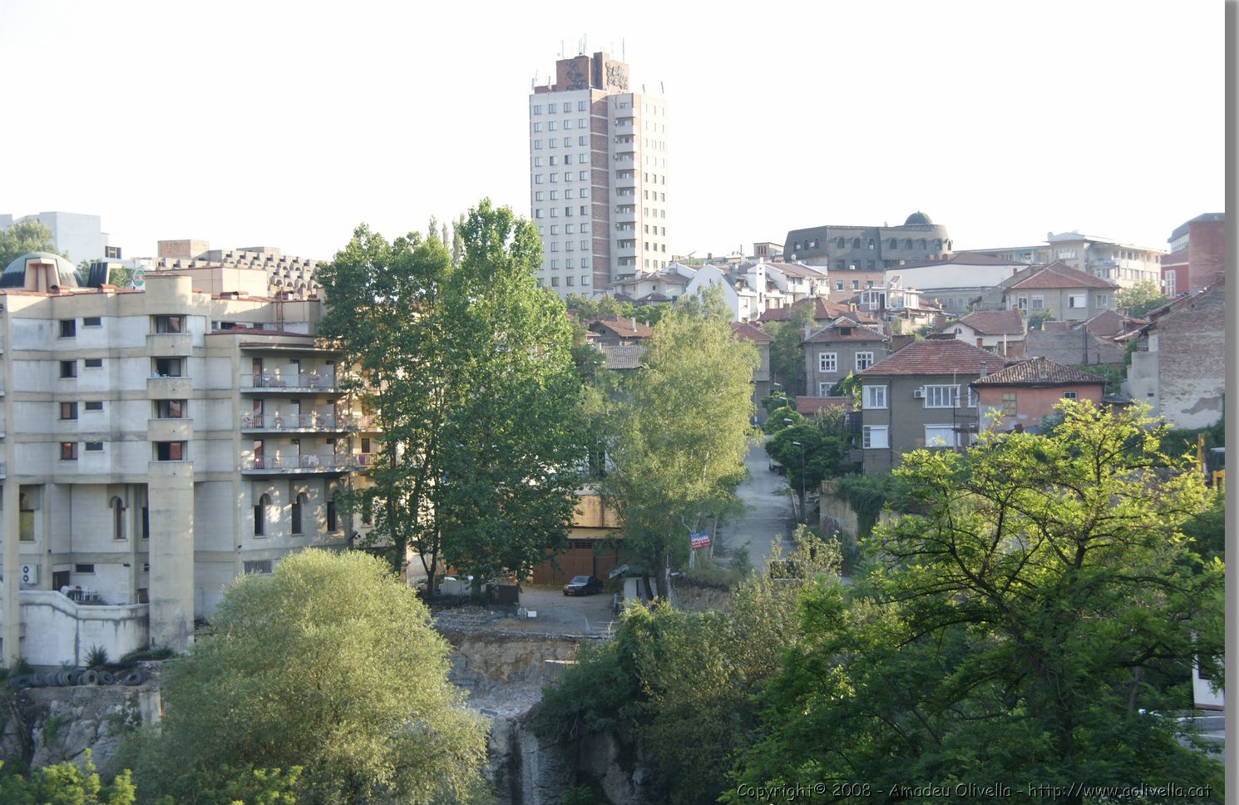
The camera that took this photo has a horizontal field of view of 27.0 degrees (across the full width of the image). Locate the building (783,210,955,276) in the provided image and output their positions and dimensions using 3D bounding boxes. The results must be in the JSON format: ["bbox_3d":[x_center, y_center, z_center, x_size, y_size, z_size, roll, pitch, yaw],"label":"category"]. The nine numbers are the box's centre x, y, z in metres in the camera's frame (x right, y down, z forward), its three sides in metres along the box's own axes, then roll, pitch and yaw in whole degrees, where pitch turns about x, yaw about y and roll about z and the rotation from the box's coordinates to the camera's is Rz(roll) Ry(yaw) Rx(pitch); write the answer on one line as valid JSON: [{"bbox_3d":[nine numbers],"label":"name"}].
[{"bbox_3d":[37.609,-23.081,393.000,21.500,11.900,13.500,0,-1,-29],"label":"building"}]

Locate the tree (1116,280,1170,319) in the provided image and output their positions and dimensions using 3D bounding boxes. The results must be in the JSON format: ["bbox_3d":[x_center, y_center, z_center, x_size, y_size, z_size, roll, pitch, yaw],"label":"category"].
[{"bbox_3d":[56.982,-10.568,281.000,5.800,5.400,5.400,-1,-1,6],"label":"tree"}]

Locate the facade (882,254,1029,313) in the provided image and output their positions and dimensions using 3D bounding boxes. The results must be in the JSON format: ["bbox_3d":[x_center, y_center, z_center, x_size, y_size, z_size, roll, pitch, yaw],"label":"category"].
[{"bbox_3d":[45.700,-16.200,350.000,14.000,8.000,14.500,0,0,-29],"label":"facade"}]

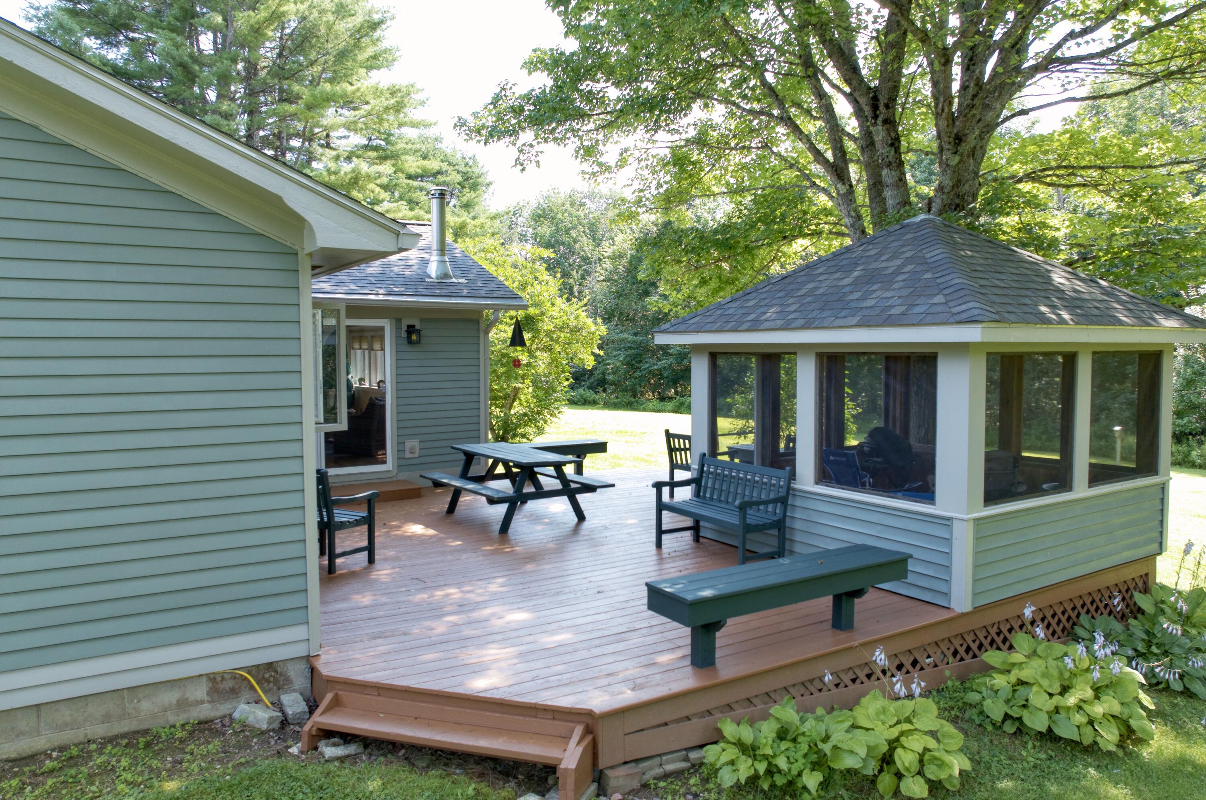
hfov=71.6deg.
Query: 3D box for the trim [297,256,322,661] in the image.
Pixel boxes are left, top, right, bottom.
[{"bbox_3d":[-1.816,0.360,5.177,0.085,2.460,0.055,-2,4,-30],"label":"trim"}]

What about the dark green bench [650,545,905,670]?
[{"bbox_3d":[1.180,1.330,5.371,1.910,0.475,0.430,-3,4,-33],"label":"dark green bench"}]

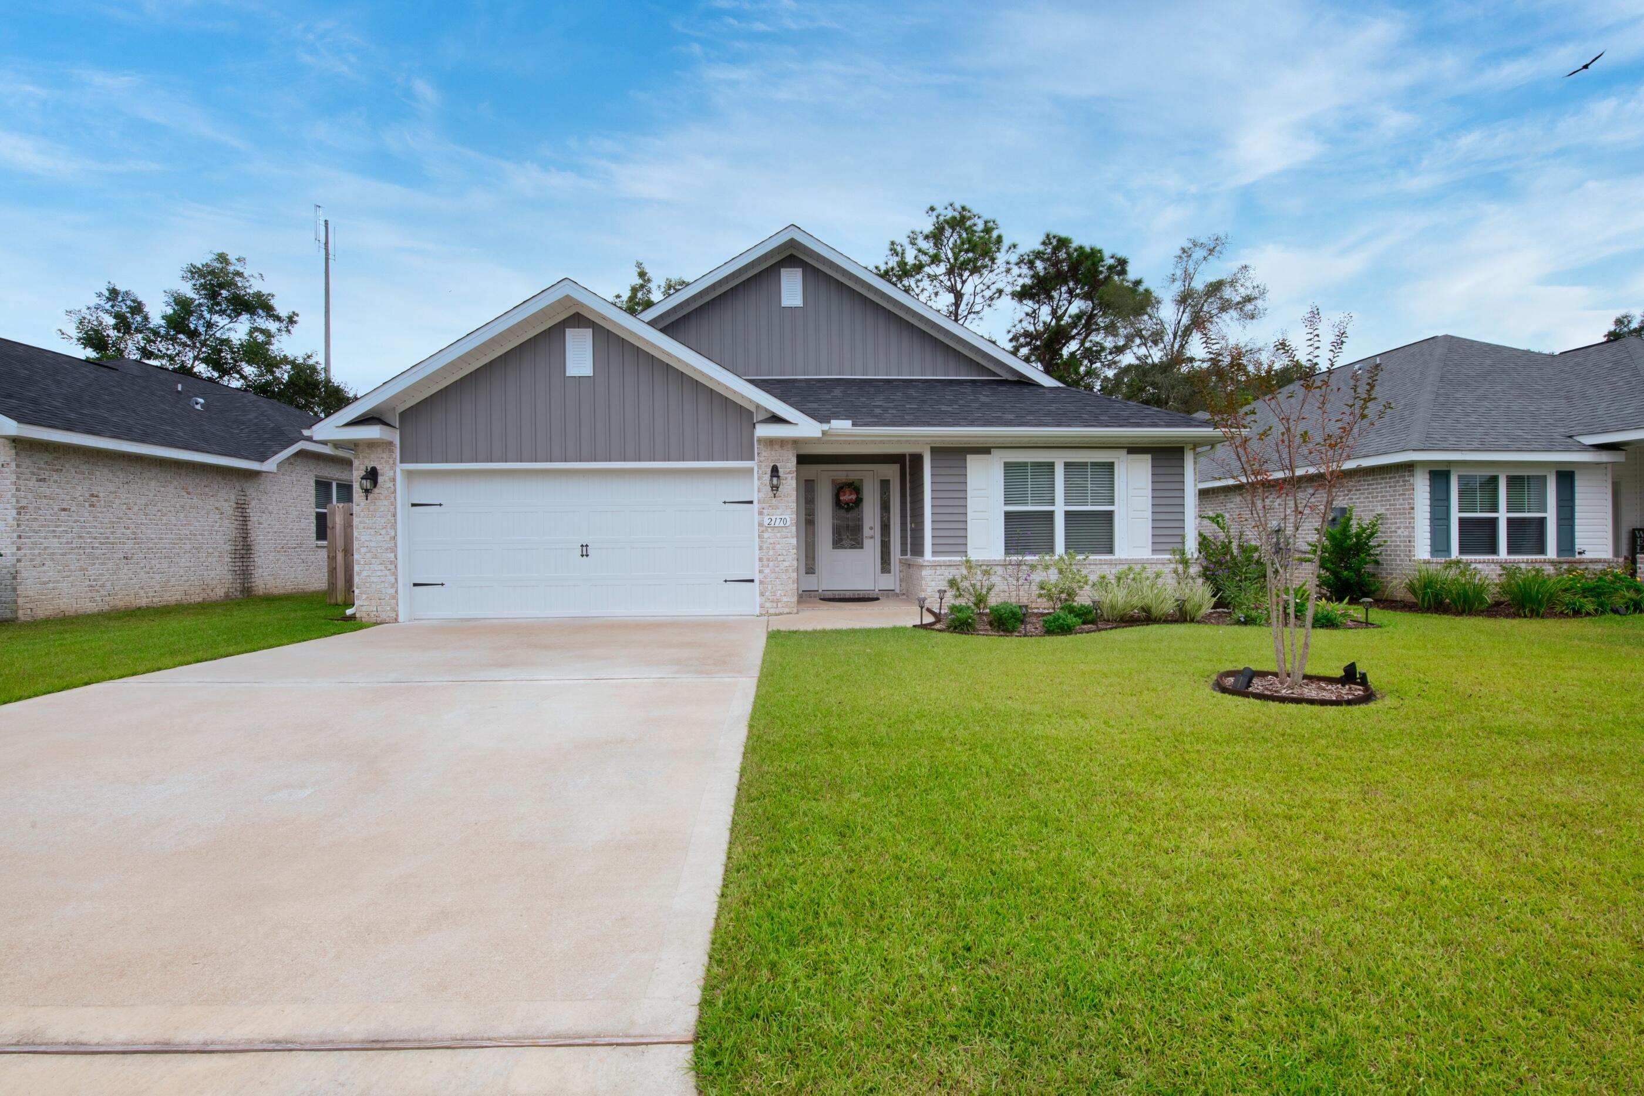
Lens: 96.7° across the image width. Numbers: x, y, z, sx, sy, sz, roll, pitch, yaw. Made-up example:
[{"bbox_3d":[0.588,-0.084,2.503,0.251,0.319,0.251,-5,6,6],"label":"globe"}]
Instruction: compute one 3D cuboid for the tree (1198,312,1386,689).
[{"bbox_3d":[3.727,-0.398,5.800,1.320,3.000,1.300,0,0,-3],"label":"tree"}]

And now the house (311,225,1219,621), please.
[{"bbox_3d":[-0.760,-2.174,18.034,12.880,6.300,16.000,0,0,-3],"label":"house"}]

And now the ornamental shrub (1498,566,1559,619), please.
[{"bbox_3d":[10.791,0.657,11.150,0.800,0.800,0.760,0,0,-3],"label":"ornamental shrub"}]

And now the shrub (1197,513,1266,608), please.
[{"bbox_3d":[6.643,0.209,11.900,1.150,1.550,1.150,0,0,-3],"label":"shrub"}]

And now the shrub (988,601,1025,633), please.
[{"bbox_3d":[2.291,0.852,9.050,0.430,0.400,0.430,0,0,-3],"label":"shrub"}]

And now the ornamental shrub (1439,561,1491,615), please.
[{"bbox_3d":[10.095,0.624,11.450,0.720,0.820,0.700,0,0,-3],"label":"ornamental shrub"}]

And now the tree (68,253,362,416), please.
[{"bbox_3d":[-25.237,-5.400,30.000,10.500,13.200,10.000,0,0,-3],"label":"tree"}]

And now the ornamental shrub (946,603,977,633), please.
[{"bbox_3d":[1.726,0.867,9.050,0.370,0.370,0.370,0,0,-3],"label":"ornamental shrub"}]

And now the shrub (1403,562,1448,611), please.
[{"bbox_3d":[9.740,0.623,11.800,0.640,0.780,0.640,0,0,-3],"label":"shrub"}]

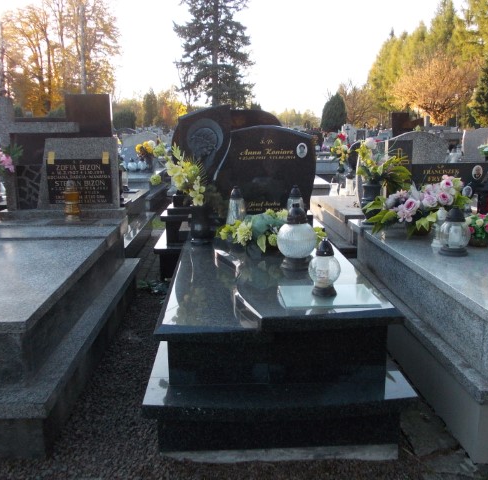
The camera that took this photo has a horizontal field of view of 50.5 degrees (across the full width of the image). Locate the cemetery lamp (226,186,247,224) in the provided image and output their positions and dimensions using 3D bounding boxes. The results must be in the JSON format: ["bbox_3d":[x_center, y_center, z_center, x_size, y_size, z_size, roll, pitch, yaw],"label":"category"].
[{"bbox_3d":[-0.053,-0.214,3.523,0.120,0.290,0.120,-1,13,-3],"label":"cemetery lamp"}]

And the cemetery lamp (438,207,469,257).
[{"bbox_3d":[1.218,-0.056,2.998,0.177,0.279,0.177,-1,12,-2],"label":"cemetery lamp"}]

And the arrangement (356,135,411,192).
[{"bbox_3d":[0.935,-0.510,3.494,0.380,0.360,0.300,-1,13,-4],"label":"arrangement"}]

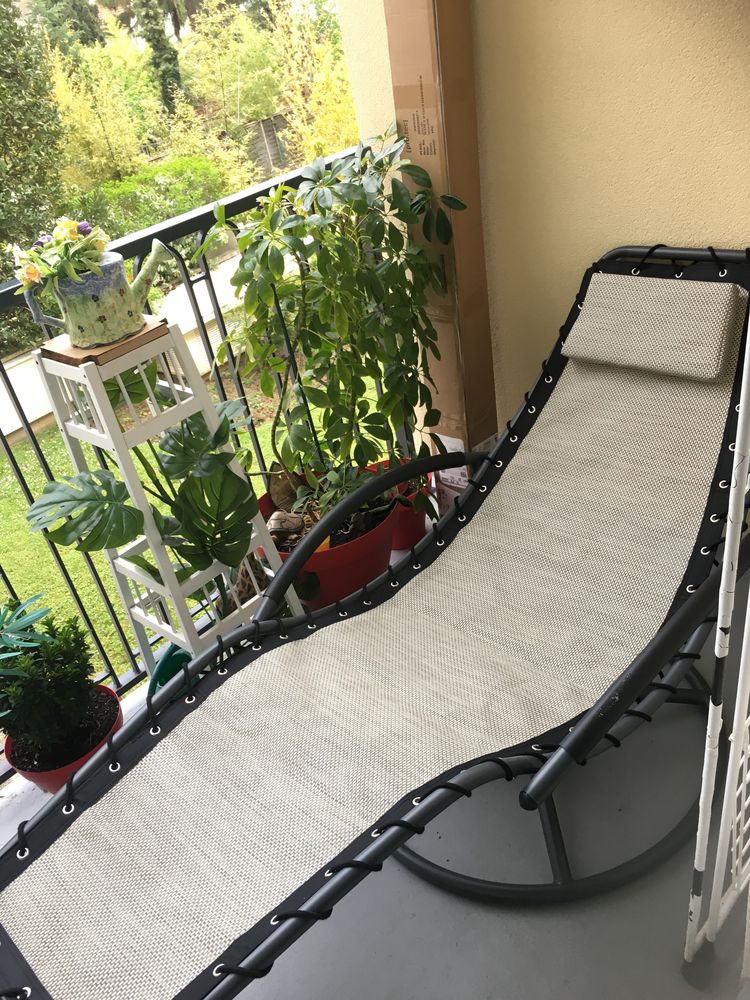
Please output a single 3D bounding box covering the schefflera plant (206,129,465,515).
[{"bbox_3d":[-0.068,-0.347,2.030,0.510,0.884,0.646,18,43,39],"label":"schefflera plant"}]

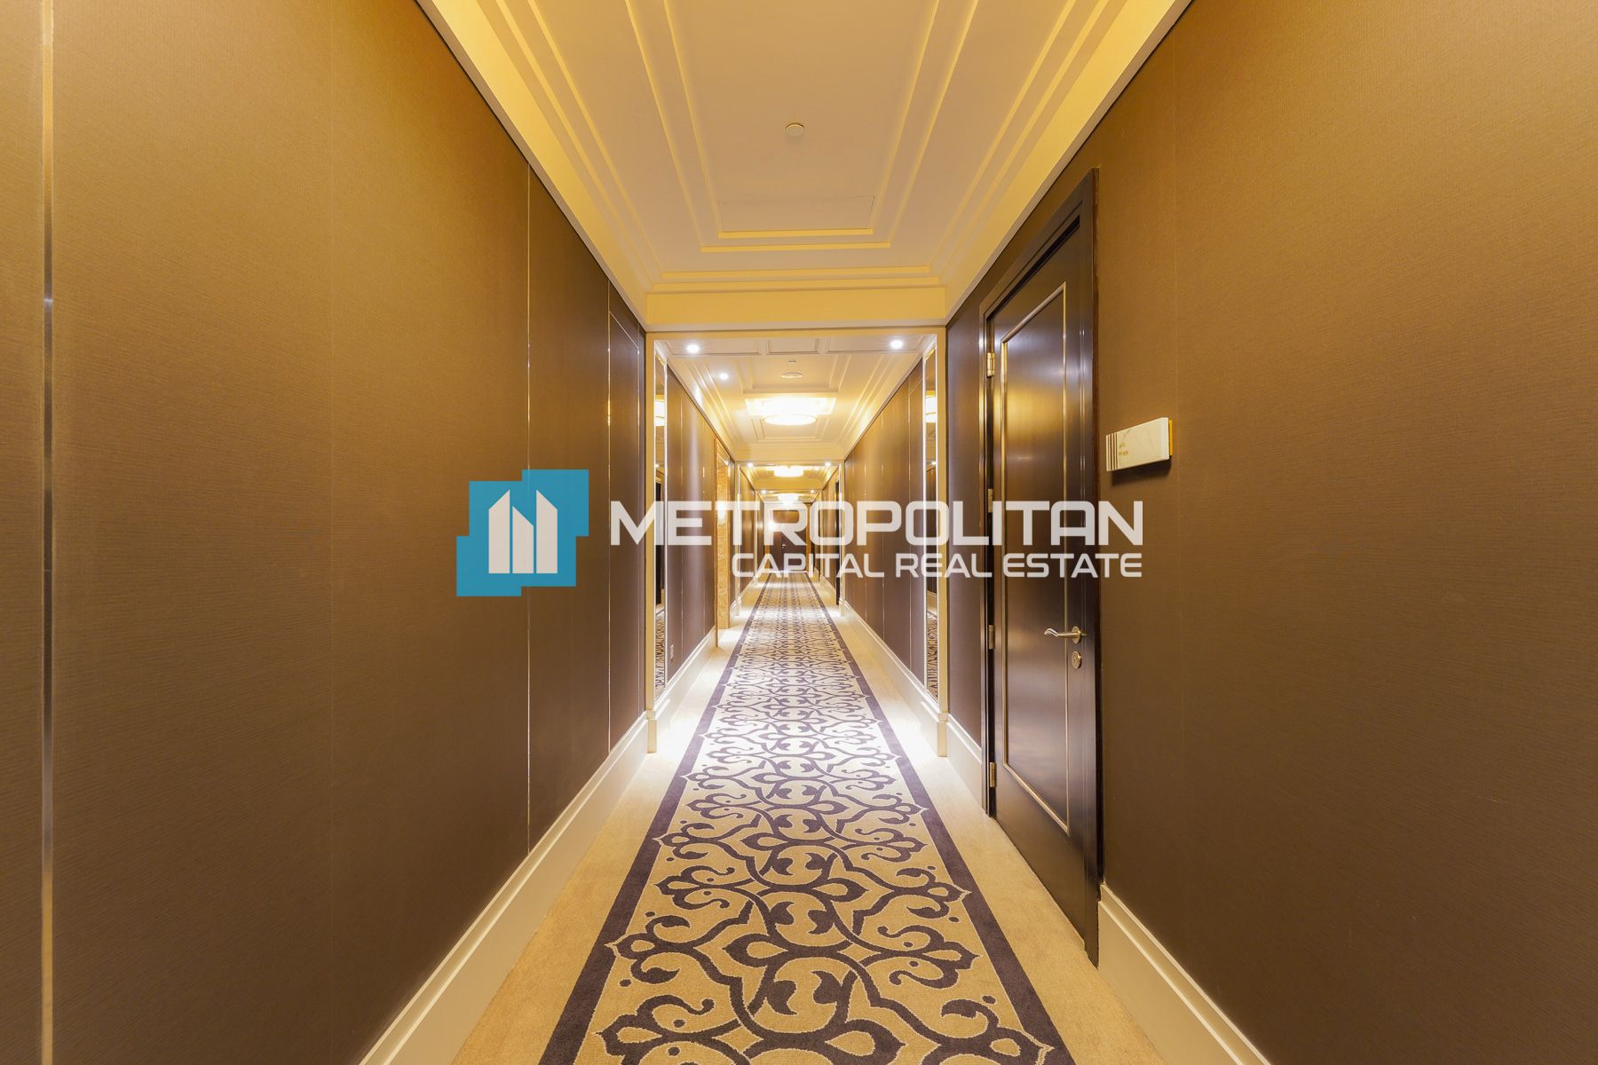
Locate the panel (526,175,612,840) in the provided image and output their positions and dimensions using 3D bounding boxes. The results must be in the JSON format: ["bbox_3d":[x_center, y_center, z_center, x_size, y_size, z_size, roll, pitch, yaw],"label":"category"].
[{"bbox_3d":[-0.916,-0.097,2.558,0.030,2.278,0.987,0,0,-1],"label":"panel"}]

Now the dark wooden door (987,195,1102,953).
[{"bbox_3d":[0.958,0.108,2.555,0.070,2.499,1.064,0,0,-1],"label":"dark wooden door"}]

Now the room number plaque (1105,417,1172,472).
[{"bbox_3d":[0.941,-0.239,1.731,0.030,0.105,0.270,0,0,-1],"label":"room number plaque"}]

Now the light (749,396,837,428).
[{"bbox_3d":[-0.101,-1.430,7.515,0.978,0.174,0.978,0,0,-1],"label":"light"}]

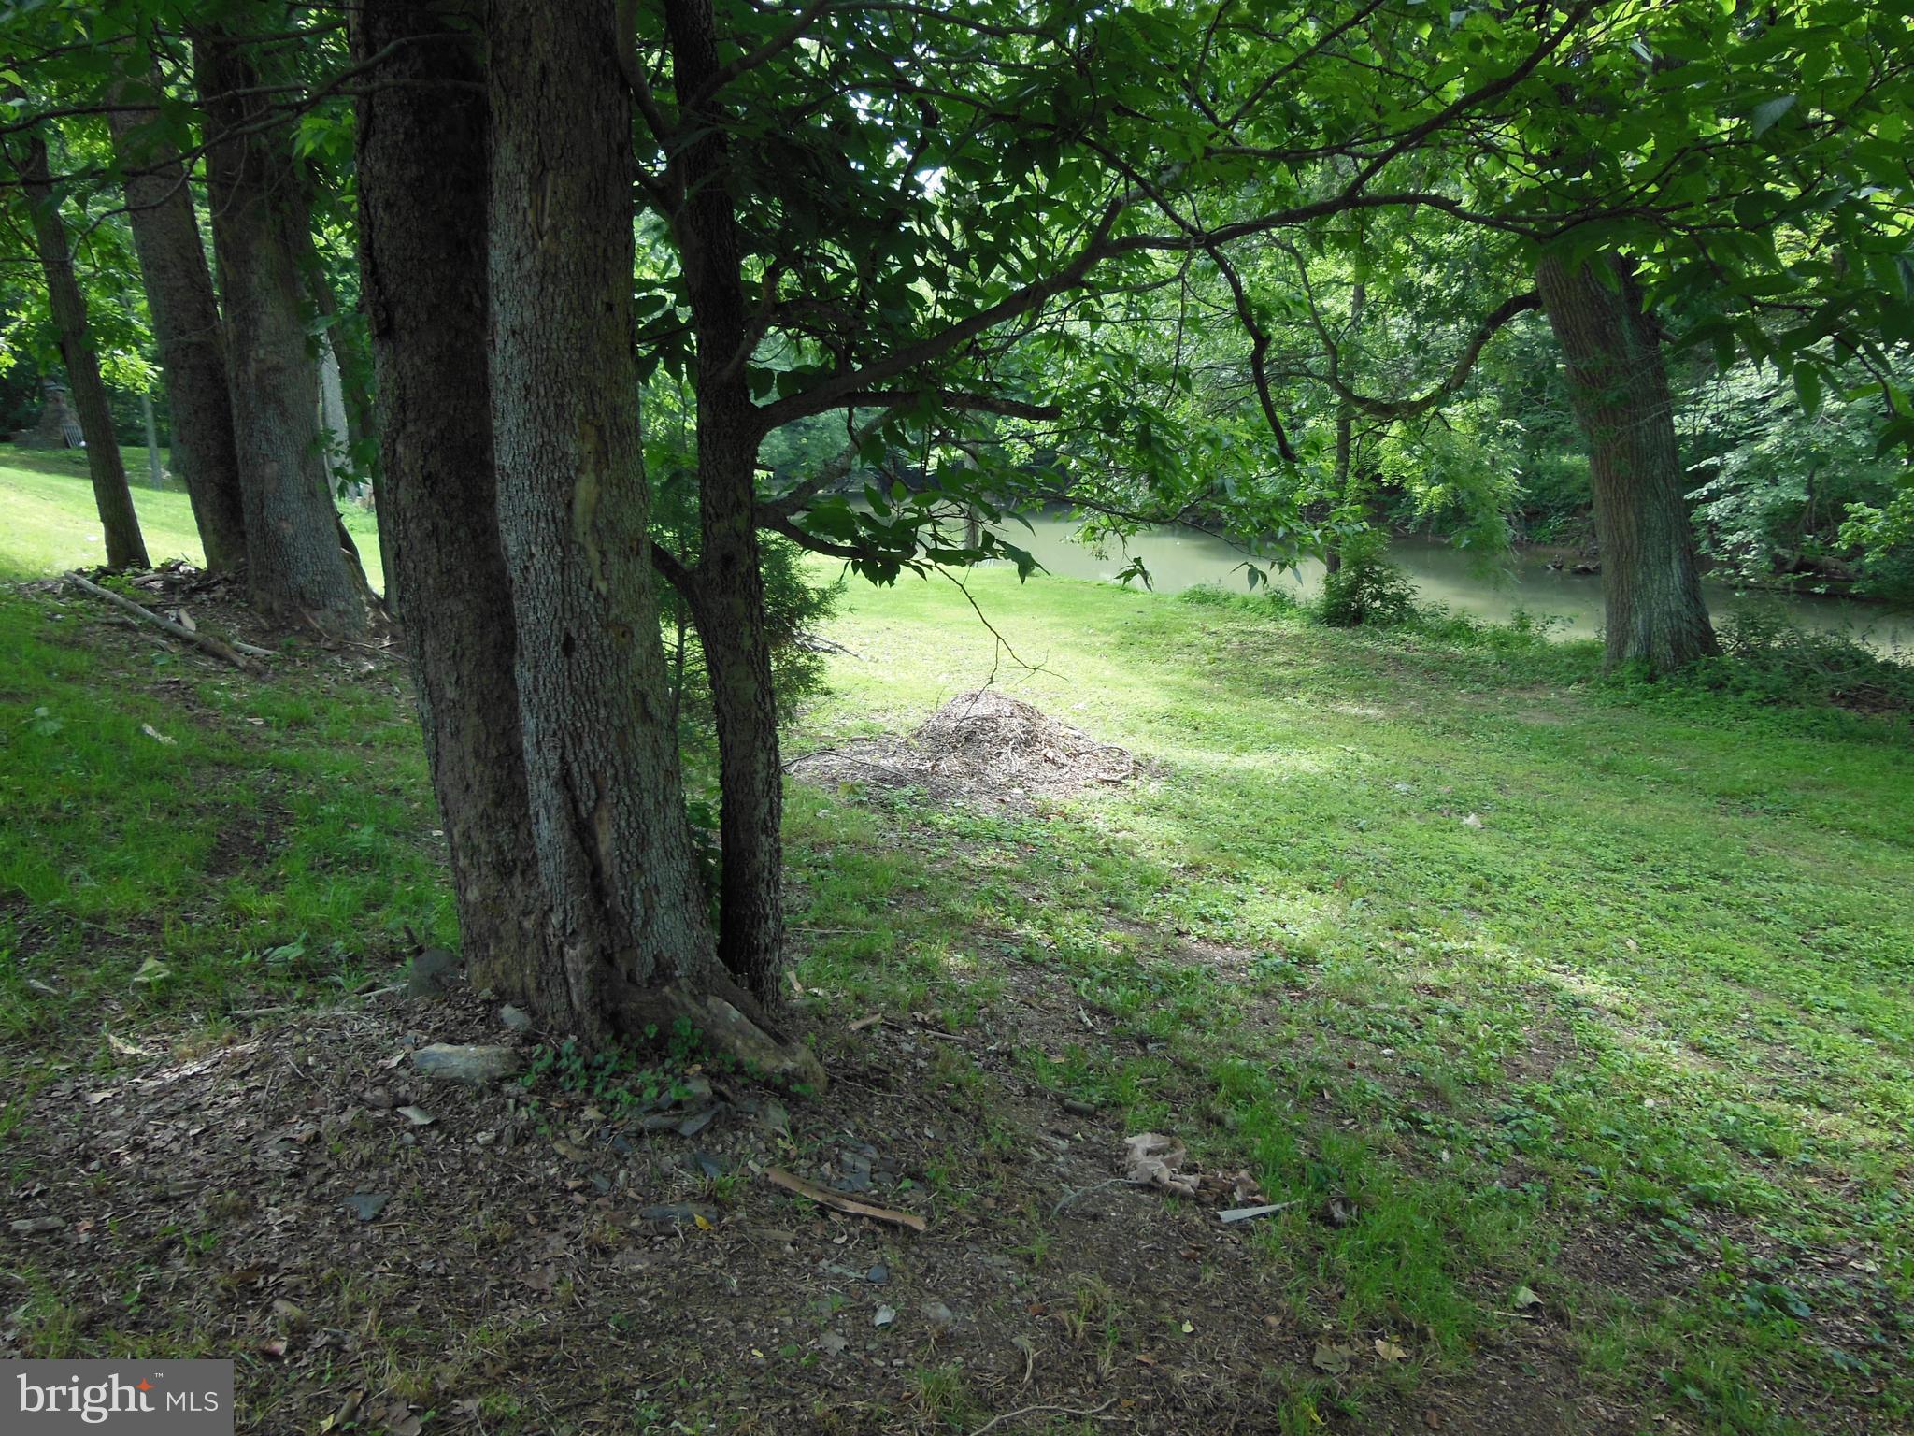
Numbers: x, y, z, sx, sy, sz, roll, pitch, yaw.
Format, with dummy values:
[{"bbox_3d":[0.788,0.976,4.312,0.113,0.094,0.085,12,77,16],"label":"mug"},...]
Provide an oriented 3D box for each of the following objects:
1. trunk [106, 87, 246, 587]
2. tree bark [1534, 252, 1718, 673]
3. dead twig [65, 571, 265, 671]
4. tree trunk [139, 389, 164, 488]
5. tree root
[{"bbox_3d":[-5.041,-2.425,8.963,0.450,2.951,0.450,-11,15,-28],"label":"trunk"},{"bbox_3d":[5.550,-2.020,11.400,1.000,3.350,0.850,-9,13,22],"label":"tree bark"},{"bbox_3d":[-4.969,-0.626,8.550,2.640,0.130,0.140,18,21,35],"label":"dead twig"},{"bbox_3d":[-15.714,-5.447,27.000,0.240,1.850,0.230,-5,13,-22],"label":"tree trunk"},{"bbox_3d":[-0.565,0.765,3.420,0.470,0.220,0.270,-2,12,-9],"label":"tree root"}]

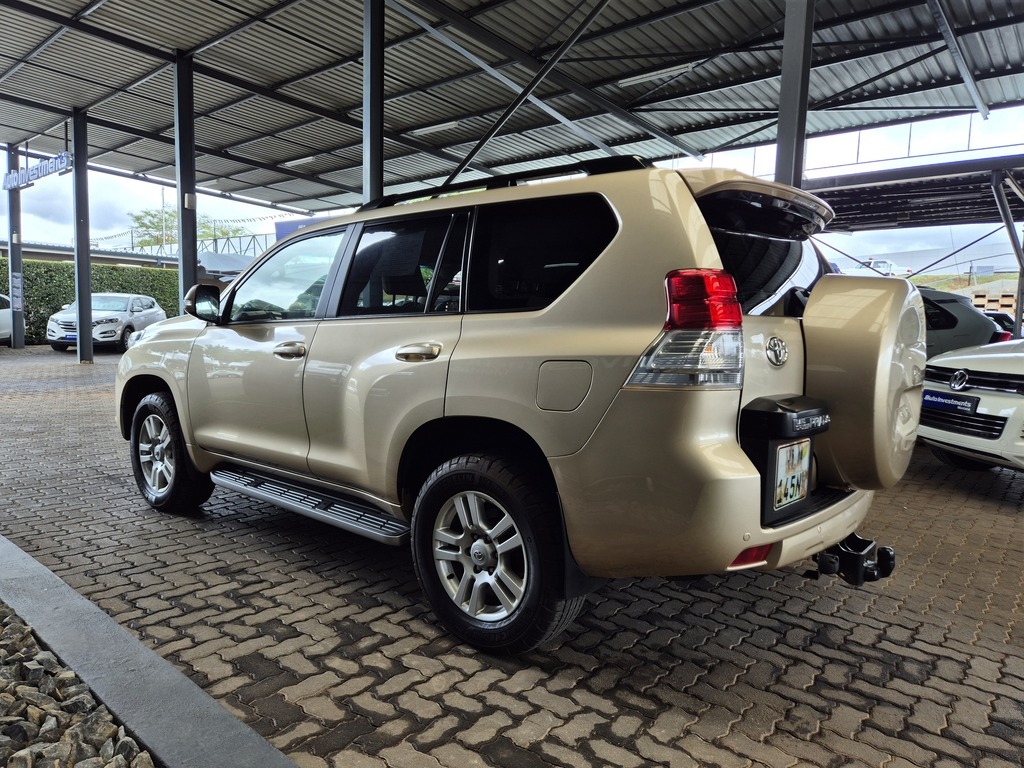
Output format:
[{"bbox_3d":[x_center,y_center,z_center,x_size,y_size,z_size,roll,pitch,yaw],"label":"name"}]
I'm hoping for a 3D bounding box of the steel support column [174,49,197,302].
[{"bbox_3d":[-5.425,-2.744,11.359,0.200,5.460,0.220,7,7,40],"label":"steel support column"}]

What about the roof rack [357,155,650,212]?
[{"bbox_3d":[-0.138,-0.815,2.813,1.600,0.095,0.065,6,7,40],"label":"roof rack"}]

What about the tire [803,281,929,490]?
[{"bbox_3d":[1.350,-0.009,2.572,0.260,0.790,0.790,6,7,40],"label":"tire"}]

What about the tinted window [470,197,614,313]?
[{"bbox_3d":[0.077,-0.468,2.446,0.640,0.440,0.050,6,-8,38],"label":"tinted window"}]

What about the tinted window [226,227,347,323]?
[{"bbox_3d":[-1.160,-0.535,3.484,0.890,0.470,0.050,5,-8,42],"label":"tinted window"}]

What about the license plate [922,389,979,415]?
[{"bbox_3d":[2.813,0.113,4.400,0.015,0.113,0.520,12,3,-7],"label":"license plate"}]

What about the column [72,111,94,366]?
[{"bbox_3d":[-9.681,-3.322,15.384,0.190,5.700,0.280,5,6,39],"label":"column"}]

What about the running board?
[{"bbox_3d":[-1.014,0.574,3.375,1.600,0.075,0.190,6,7,40],"label":"running board"}]

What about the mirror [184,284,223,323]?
[{"bbox_3d":[-1.678,-0.436,3.680,0.130,0.205,0.180,5,6,39],"label":"mirror"}]

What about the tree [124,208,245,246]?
[{"bbox_3d":[-20.160,-6.920,42.307,6.900,8.101,6.600,2,4,0],"label":"tree"}]

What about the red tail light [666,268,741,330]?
[{"bbox_3d":[0.593,-0.246,2.087,0.190,0.190,0.170,5,6,39],"label":"red tail light"}]

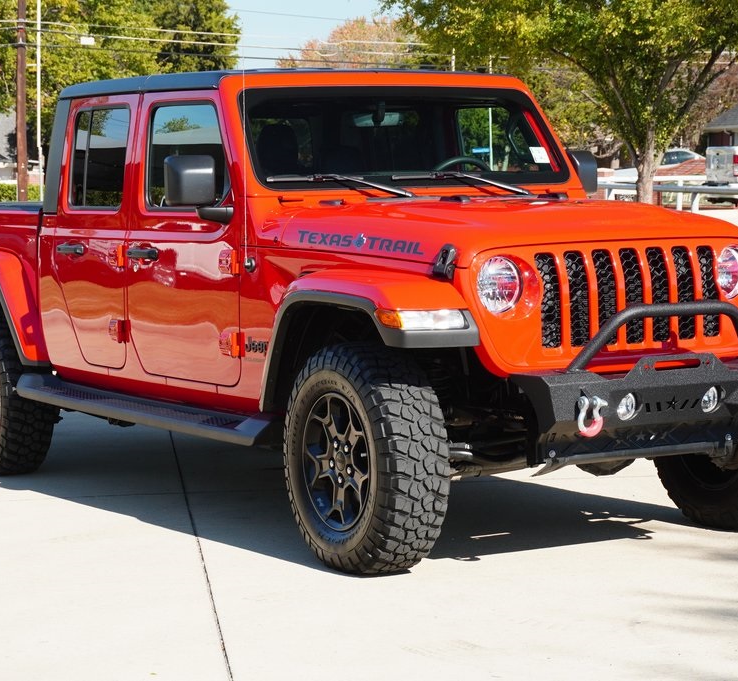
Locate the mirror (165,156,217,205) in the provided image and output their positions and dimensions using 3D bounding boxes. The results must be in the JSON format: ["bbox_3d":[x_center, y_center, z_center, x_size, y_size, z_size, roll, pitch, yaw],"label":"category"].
[{"bbox_3d":[-0.683,-0.616,7.947,0.185,0.195,0.110,-4,4,-30],"label":"mirror"}]

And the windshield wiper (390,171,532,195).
[{"bbox_3d":[0.376,-0.620,8.287,0.635,0.115,0.095,-4,4,-30],"label":"windshield wiper"}]

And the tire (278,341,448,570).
[{"bbox_3d":[-0.016,0.408,7.153,0.260,0.785,0.795,-4,4,-29],"label":"tire"}]

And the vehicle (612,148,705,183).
[{"bbox_3d":[9.037,-4.844,60.000,4.700,1.460,1.830,-2,4,-30],"label":"vehicle"}]

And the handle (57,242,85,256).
[{"bbox_3d":[-1.342,-0.408,9.335,0.050,0.052,0.240,-4,4,-30],"label":"handle"}]

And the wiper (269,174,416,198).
[{"bbox_3d":[-0.109,-0.597,8.027,0.610,0.115,0.050,-4,-30,-30],"label":"wiper"}]

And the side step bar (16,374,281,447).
[{"bbox_3d":[-0.981,0.284,8.716,0.180,0.105,2.320,-4,4,-30],"label":"side step bar"}]

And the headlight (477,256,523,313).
[{"bbox_3d":[0.432,-0.187,6.958,0.195,0.195,0.110,-4,4,-30],"label":"headlight"}]

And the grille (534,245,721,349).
[{"bbox_3d":[0.893,-0.156,7.139,0.780,0.340,0.090,-4,4,-30],"label":"grille"}]

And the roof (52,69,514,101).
[{"bbox_3d":[-0.375,-1.134,9.196,1.450,0.135,1.660,-4,6,-30],"label":"roof"}]

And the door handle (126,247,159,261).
[{"bbox_3d":[-0.944,-0.361,8.614,0.060,0.050,0.220,-4,4,-30],"label":"door handle"}]

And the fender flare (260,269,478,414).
[{"bbox_3d":[-0.016,0.021,7.186,0.310,0.520,0.990,-4,4,-30],"label":"fender flare"}]

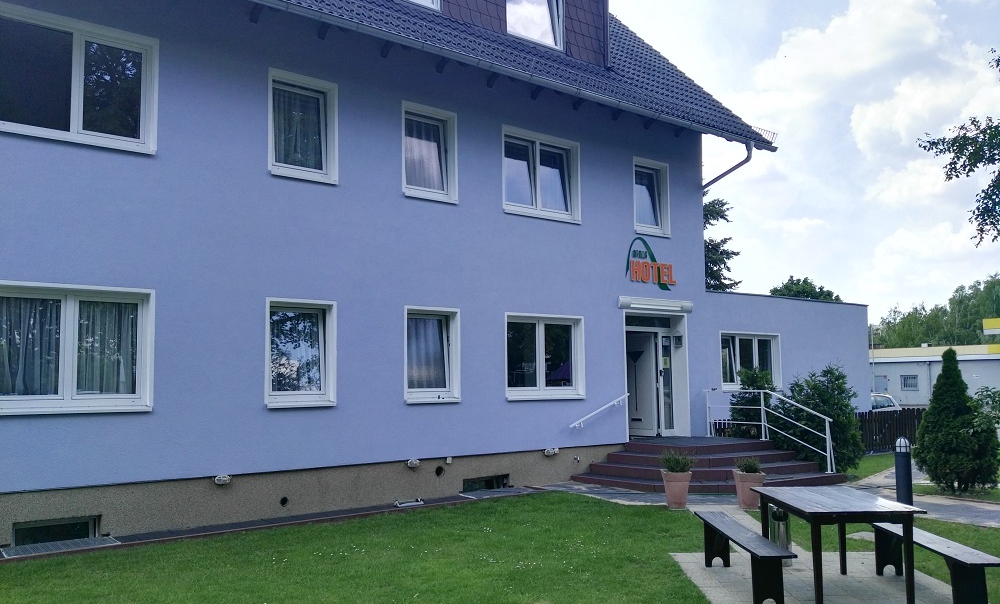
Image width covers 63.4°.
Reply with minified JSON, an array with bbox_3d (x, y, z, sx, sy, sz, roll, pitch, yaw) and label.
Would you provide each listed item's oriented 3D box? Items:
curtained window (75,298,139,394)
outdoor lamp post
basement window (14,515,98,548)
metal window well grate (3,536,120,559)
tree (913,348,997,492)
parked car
[{"bbox_3d":[-4.553,0.538,9.401,0.635,1.095,0.100,4,-7,-38],"label":"curtained window"},{"bbox_3d":[4.829,2.097,9.694,0.185,0.970,0.185,-3,-6,26],"label":"outdoor lamp post"},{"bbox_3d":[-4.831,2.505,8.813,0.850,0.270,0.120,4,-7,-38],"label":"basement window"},{"bbox_3d":[-4.592,2.563,8.464,1.040,0.040,0.530,4,-7,-38],"label":"metal window well grate"},{"bbox_3d":[7.176,1.784,12.758,1.280,2.270,1.280,-1,-6,0],"label":"tree"},{"bbox_3d":[10.700,3.692,26.000,4.200,1.470,1.750,0,-6,-3],"label":"parked car"}]

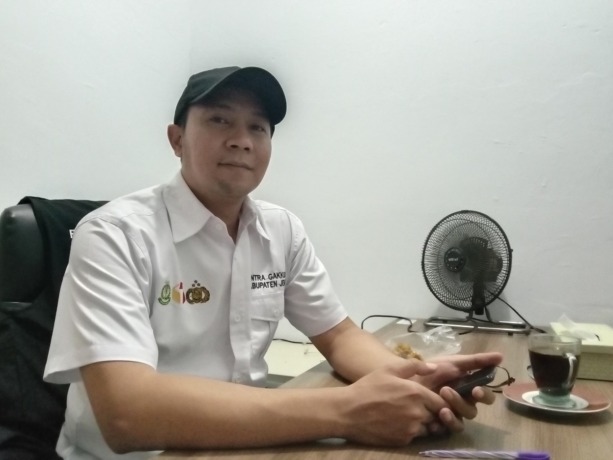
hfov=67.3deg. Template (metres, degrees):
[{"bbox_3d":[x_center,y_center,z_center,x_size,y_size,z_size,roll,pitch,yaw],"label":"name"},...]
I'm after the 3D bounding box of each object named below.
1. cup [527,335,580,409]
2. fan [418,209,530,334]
[{"bbox_3d":[0.362,0.206,0.675,0.077,0.093,0.098,0,-4,6],"label":"cup"},{"bbox_3d":[0.480,0.120,1.335,0.210,0.345,0.300,3,-5,-43],"label":"fan"}]

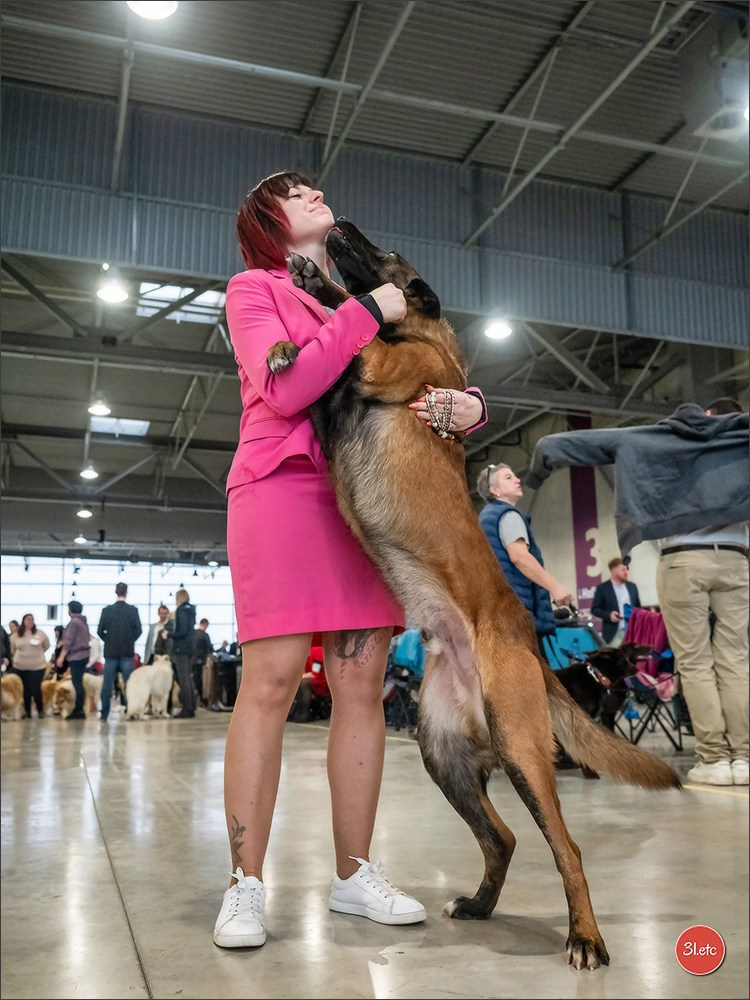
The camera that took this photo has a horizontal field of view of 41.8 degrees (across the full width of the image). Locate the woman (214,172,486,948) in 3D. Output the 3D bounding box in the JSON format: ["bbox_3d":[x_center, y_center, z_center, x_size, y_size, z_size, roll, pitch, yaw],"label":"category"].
[{"bbox_3d":[-0.049,0.042,2.177,0.560,1.670,0.500,9,-14,-42],"label":"woman"}]

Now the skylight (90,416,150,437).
[{"bbox_3d":[-8.900,-2.553,34.254,1.920,0.150,2.150,3,-11,-17],"label":"skylight"}]

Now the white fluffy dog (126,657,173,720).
[{"bbox_3d":[-2.960,2.465,12.926,0.360,0.800,0.740,-6,-12,28],"label":"white fluffy dog"}]

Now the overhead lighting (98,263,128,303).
[{"bbox_3d":[-4.556,-3.760,17.106,0.520,0.470,0.520,2,-11,-17],"label":"overhead lighting"}]

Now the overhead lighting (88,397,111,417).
[{"bbox_3d":[-6.844,-2.407,24.424,0.520,0.450,0.520,2,-11,-17],"label":"overhead lighting"}]

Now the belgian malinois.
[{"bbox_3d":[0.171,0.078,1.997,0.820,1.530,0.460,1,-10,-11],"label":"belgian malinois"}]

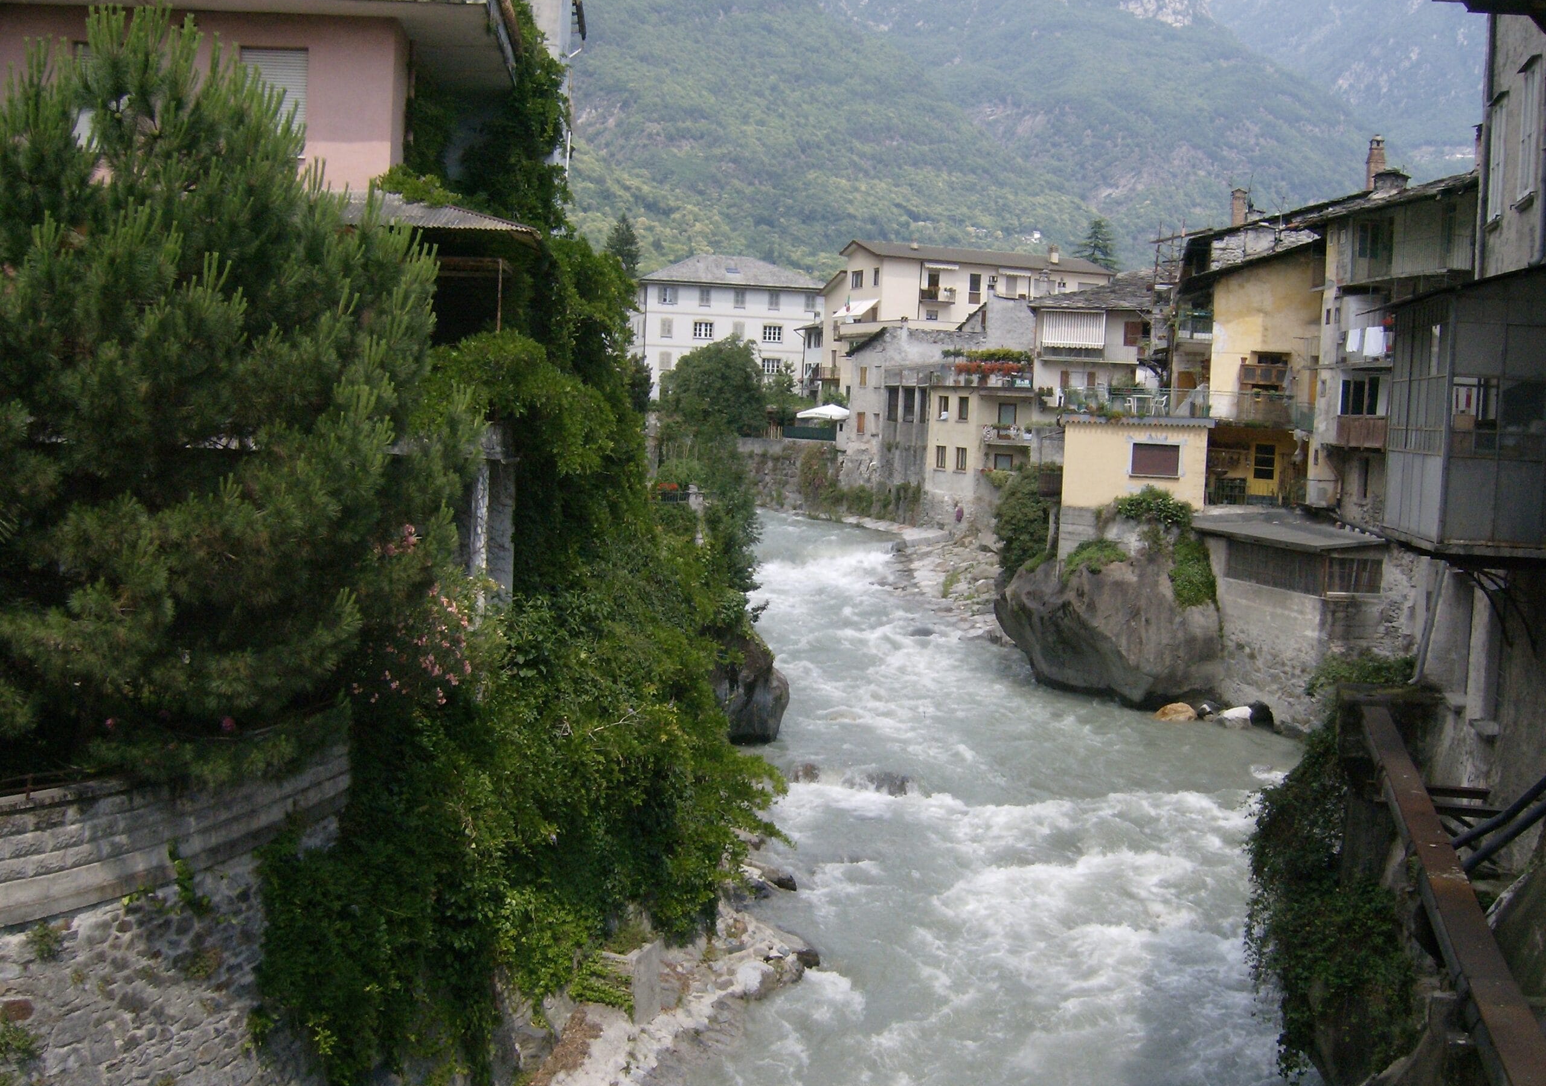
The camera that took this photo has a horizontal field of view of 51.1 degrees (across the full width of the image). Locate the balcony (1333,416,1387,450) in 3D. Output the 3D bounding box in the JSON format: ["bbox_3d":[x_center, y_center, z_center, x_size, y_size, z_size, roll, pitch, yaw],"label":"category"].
[{"bbox_3d":[19.116,-3.565,51.825,0.900,1.050,3.600,2,5,-5],"label":"balcony"}]

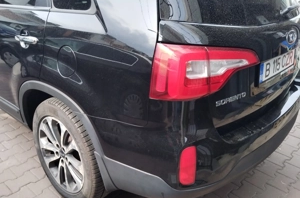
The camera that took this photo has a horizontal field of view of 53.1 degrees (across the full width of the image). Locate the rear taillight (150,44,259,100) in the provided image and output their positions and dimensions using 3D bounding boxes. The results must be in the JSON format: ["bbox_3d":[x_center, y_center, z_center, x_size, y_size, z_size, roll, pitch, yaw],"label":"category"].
[{"bbox_3d":[0.273,-0.160,1.335,0.238,0.259,0.553,22,32,37],"label":"rear taillight"}]

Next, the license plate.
[{"bbox_3d":[0.780,-0.211,1.828,0.020,0.110,0.520,16,28,40],"label":"license plate"}]

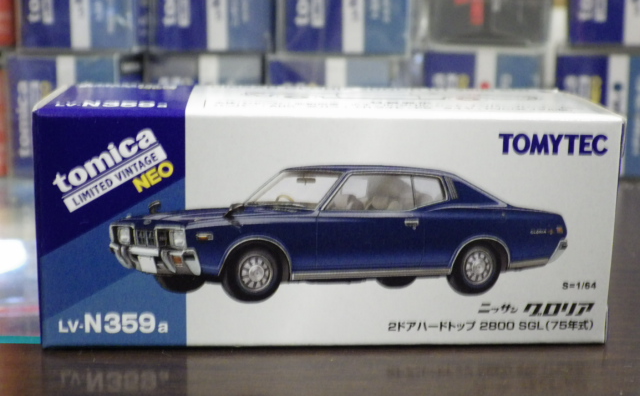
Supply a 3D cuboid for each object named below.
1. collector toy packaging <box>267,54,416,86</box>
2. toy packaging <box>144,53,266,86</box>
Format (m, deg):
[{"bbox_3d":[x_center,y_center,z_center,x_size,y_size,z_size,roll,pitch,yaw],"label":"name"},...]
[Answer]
[{"bbox_3d":[0.004,-0.038,0.422,0.043,0.043,0.104,0,11,0],"label":"collector toy packaging"},{"bbox_3d":[-0.040,-0.039,0.431,0.043,0.043,0.104,0,11,0],"label":"toy packaging"}]

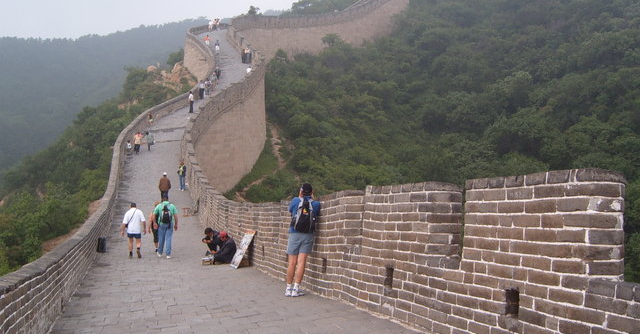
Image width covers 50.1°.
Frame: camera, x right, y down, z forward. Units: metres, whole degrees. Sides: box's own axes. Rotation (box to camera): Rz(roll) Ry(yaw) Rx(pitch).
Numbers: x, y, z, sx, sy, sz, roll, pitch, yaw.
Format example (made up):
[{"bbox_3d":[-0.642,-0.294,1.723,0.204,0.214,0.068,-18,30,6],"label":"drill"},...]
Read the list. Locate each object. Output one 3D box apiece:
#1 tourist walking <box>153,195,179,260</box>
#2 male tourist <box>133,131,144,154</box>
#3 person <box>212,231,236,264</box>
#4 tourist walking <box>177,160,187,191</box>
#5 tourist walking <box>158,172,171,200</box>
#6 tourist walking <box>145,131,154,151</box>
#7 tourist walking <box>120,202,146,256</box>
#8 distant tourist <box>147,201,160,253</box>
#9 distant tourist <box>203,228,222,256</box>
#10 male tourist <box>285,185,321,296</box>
[{"bbox_3d":[-4.615,1.861,20.500,0.720,1.804,0.500,0,0,-10],"label":"tourist walking"},{"bbox_3d":[-13.758,-1.809,52.000,0.650,1.657,0.450,0,0,-9],"label":"male tourist"},{"bbox_3d":[-2.576,2.184,18.500,0.720,0.879,0.580,0,0,-22],"label":"person"},{"bbox_3d":[-7.639,0.525,37.800,0.520,1.658,0.400,0,0,5],"label":"tourist walking"},{"bbox_3d":[-7.807,1.110,34.600,0.600,1.674,0.400,0,0,-12],"label":"tourist walking"},{"bbox_3d":[-13.434,-2.032,54.300,0.600,1.572,0.420,0,0,-9],"label":"tourist walking"},{"bbox_3d":[-5.613,1.930,20.600,0.730,1.692,0.480,0,0,-12],"label":"tourist walking"},{"bbox_3d":[-5.226,1.917,21.800,0.520,1.635,0.420,0,0,-12],"label":"distant tourist"},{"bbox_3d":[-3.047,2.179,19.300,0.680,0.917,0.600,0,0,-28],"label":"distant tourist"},{"bbox_3d":[-0.272,1.156,10.800,0.560,1.792,0.500,0,0,18],"label":"male tourist"}]

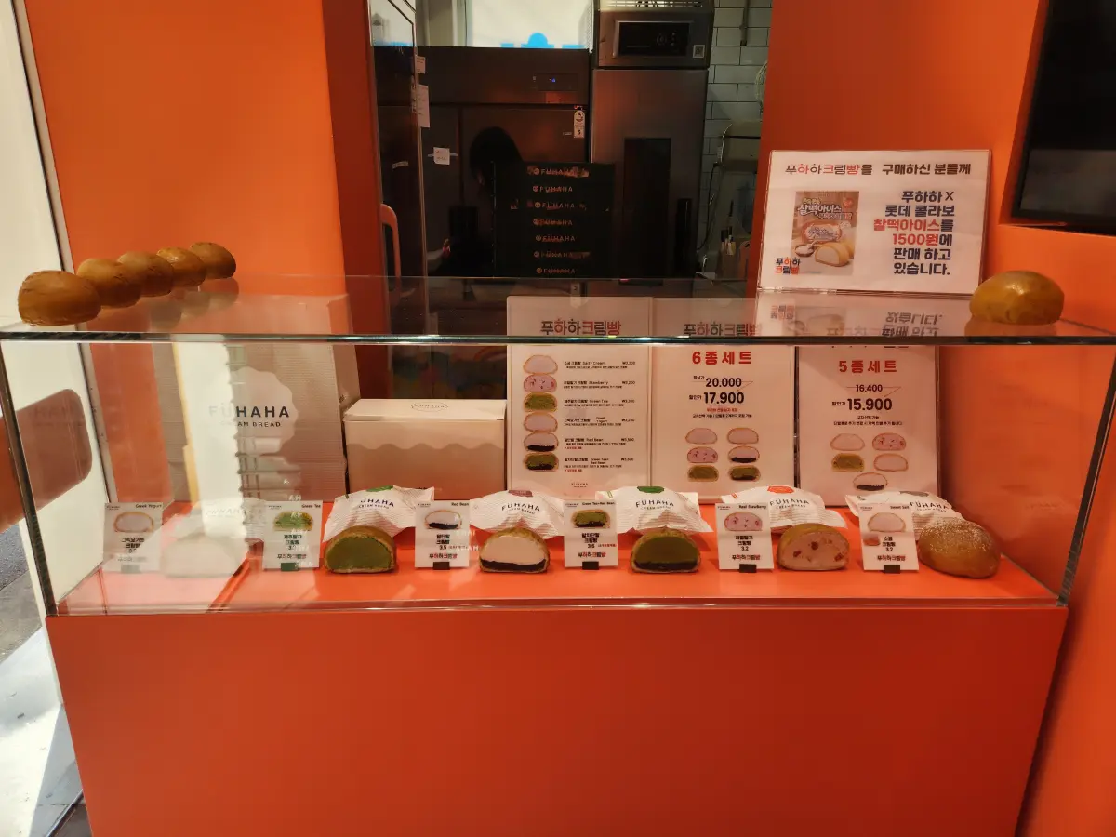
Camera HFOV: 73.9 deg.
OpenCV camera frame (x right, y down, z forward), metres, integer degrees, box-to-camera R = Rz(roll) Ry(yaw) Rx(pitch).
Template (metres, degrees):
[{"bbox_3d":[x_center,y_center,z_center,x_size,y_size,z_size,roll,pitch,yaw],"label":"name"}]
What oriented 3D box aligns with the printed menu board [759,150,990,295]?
[{"bbox_3d":[0.447,-0.282,1.057,0.297,0.208,0.020,5,-2,13],"label":"printed menu board"}]

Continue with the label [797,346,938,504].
[{"bbox_3d":[0.457,-0.021,1.099,0.212,0.302,0.030,0,-1,-2],"label":"label"}]

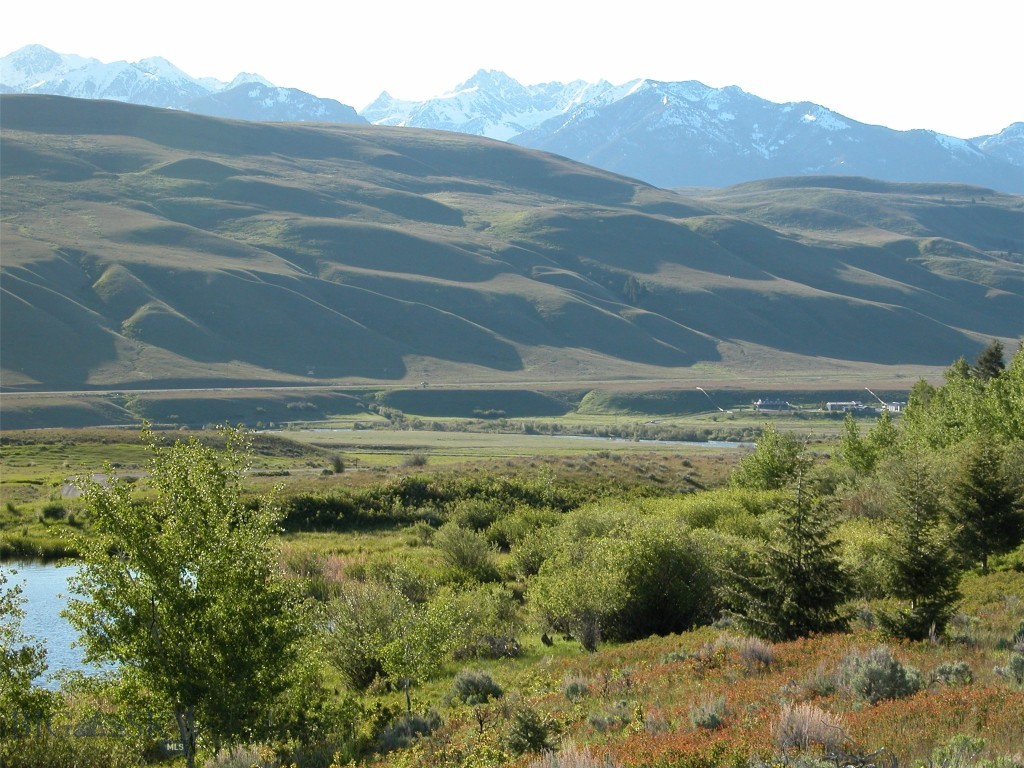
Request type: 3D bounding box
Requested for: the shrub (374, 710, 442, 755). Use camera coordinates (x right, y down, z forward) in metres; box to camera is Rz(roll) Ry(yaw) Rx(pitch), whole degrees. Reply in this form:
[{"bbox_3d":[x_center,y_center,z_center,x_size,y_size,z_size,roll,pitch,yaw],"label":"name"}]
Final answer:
[{"bbox_3d":[-1.534,5.164,32.000,1.008,0.652,0.856,0,1,0],"label":"shrub"}]

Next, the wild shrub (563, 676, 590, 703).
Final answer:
[{"bbox_3d":[1.493,7.085,50.000,0.648,0.625,0.596,0,1,0],"label":"wild shrub"}]

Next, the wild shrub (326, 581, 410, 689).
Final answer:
[{"bbox_3d":[-3.747,6.522,56.000,2.126,2.853,1.956,0,1,0],"label":"wild shrub"}]

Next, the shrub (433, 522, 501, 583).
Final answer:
[{"bbox_3d":[-1.812,6.750,86.000,2.708,2.469,2.627,0,1,0],"label":"shrub"}]

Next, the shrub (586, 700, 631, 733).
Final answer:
[{"bbox_3d":[2.056,7.093,46.000,0.937,0.660,0.862,0,1,0],"label":"shrub"}]

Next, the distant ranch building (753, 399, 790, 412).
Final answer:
[{"bbox_3d":[144.756,11.669,1200.000,20.005,7.224,12.000,0,1,0],"label":"distant ranch building"}]

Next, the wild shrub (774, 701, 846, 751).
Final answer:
[{"bbox_3d":[5.806,6.652,42.000,1.400,0.953,1.288,0,1,0],"label":"wild shrub"}]

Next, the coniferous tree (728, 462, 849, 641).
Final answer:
[{"bbox_3d":[5.890,3.493,46.000,2.556,3.941,2.479,0,1,0],"label":"coniferous tree"}]

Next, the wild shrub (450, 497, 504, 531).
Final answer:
[{"bbox_3d":[-1.646,6.320,103.000,2.576,1.908,2.498,0,1,0],"label":"wild shrub"}]

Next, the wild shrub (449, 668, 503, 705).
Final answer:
[{"bbox_3d":[-0.845,7.016,50.000,1.250,0.810,1.150,0,1,0],"label":"wild shrub"}]

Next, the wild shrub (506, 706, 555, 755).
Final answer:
[{"bbox_3d":[0.373,6.980,43.500,0.967,0.967,0.890,0,1,0],"label":"wild shrub"}]

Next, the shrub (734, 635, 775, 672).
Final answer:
[{"bbox_3d":[5.952,6.627,53.000,0.982,0.908,0.903,0,1,0],"label":"shrub"}]

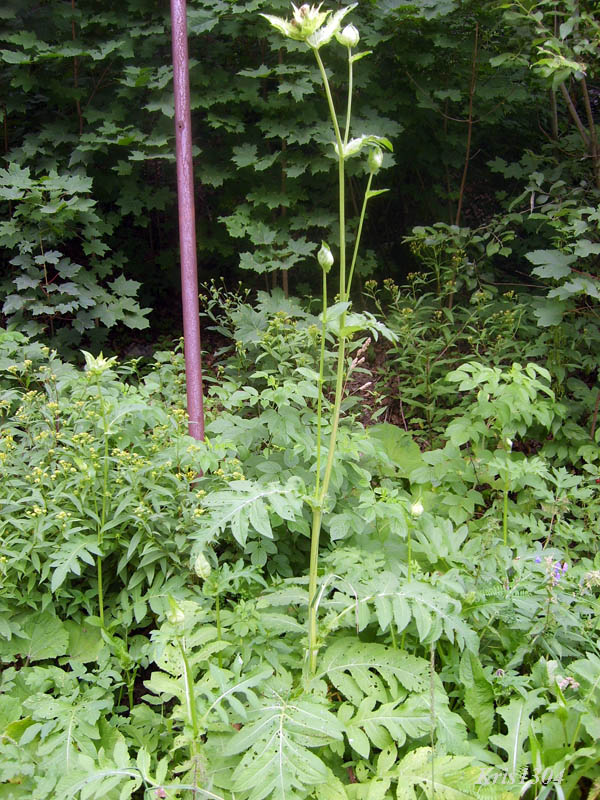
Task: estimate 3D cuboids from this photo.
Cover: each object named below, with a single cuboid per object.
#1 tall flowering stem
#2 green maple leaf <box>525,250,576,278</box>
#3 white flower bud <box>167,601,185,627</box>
[{"bbox_3d":[0.051,-0.075,1.700,0.235,1.413,0.240,0,11,0],"label":"tall flowering stem"},{"bbox_3d":[0.774,-0.422,2.500,0.143,0.082,0.090,0,11,0],"label":"green maple leaf"},{"bbox_3d":[-0.212,0.364,1.380,0.028,0.048,0.030,0,11,0],"label":"white flower bud"}]

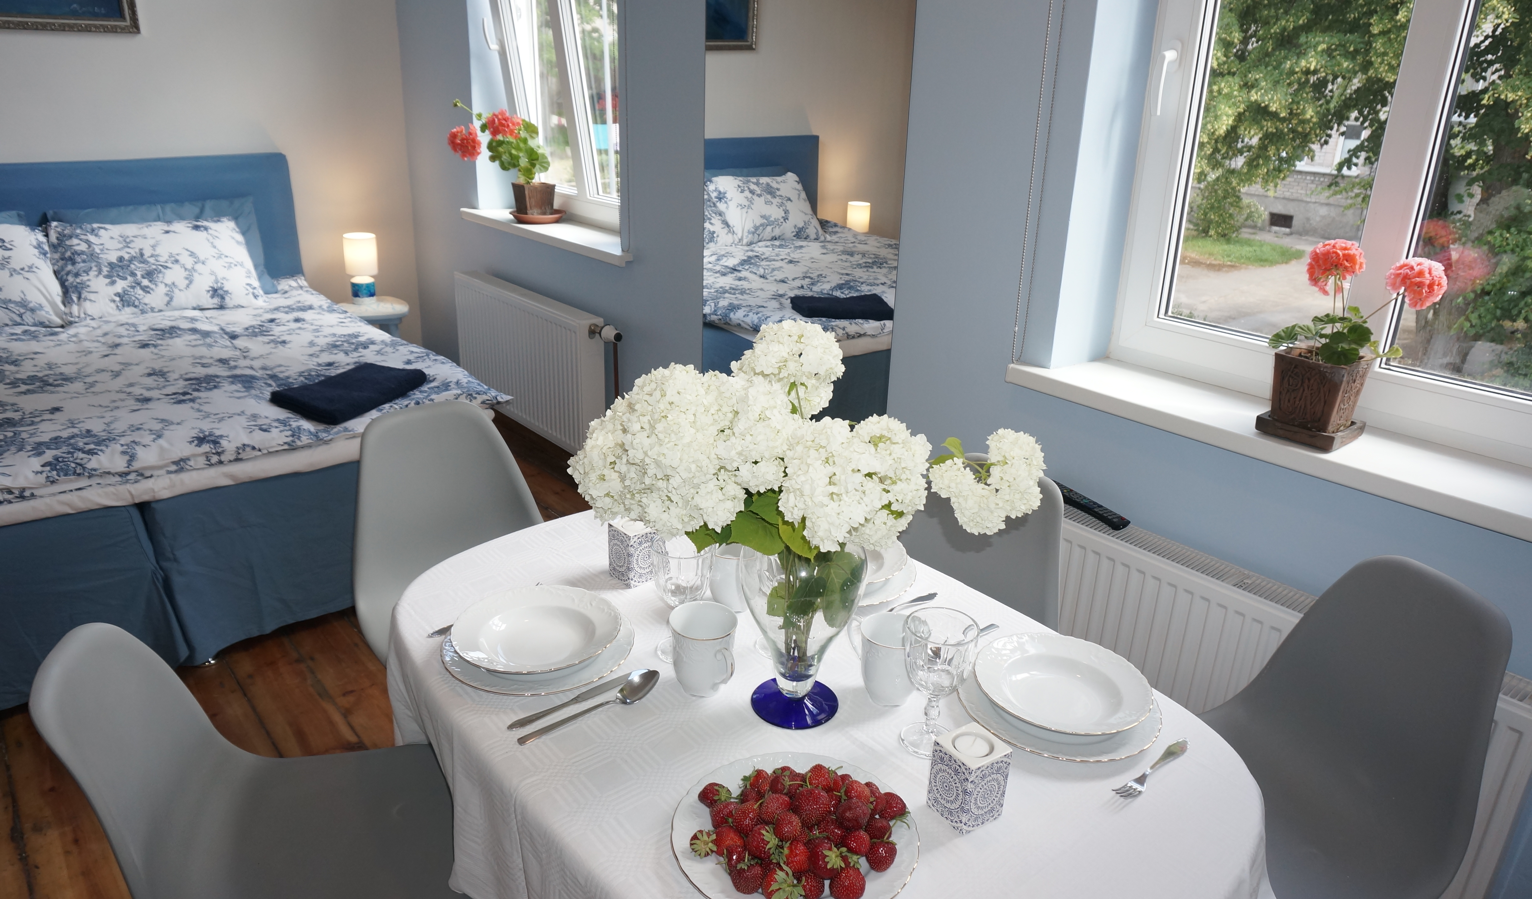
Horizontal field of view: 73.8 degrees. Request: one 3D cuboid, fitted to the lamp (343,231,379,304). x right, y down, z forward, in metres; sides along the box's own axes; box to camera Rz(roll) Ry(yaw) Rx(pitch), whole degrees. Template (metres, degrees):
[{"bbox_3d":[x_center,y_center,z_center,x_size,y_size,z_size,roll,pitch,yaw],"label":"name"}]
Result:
[{"bbox_3d":[-1.756,-0.781,4.436,0.142,0.291,0.142,-15,26,-36],"label":"lamp"}]

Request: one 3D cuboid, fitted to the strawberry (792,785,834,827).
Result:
[{"bbox_3d":[0.046,0.355,1.015,0.040,0.040,0.040,2,21,0],"label":"strawberry"}]

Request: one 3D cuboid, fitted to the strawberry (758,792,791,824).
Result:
[{"bbox_3d":[0.009,0.366,1.044,0.032,0.032,0.034,-22,75,-38],"label":"strawberry"}]

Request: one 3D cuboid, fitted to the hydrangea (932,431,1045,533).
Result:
[{"bbox_3d":[0.274,0.038,1.260,0.140,0.122,0.125,7,21,12],"label":"hydrangea"}]

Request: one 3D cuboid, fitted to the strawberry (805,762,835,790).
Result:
[{"bbox_3d":[0.059,0.349,1.088,0.031,0.029,0.030,4,21,4],"label":"strawberry"}]

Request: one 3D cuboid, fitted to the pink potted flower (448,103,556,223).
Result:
[{"bbox_3d":[-0.986,-1.101,3.907,0.420,0.436,0.320,-15,27,-38],"label":"pink potted flower"}]

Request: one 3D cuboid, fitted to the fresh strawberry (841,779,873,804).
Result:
[{"bbox_3d":[0.094,0.353,1.050,0.031,0.031,0.031,2,21,0],"label":"fresh strawberry"}]

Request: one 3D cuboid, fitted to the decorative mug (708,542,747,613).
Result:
[{"bbox_3d":[-0.053,0.184,1.518,0.088,0.098,0.112,-15,26,-36],"label":"decorative mug"}]

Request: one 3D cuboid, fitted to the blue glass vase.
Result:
[{"bbox_3d":[0.040,0.204,1.248,0.155,0.255,0.155,1,21,0],"label":"blue glass vase"}]

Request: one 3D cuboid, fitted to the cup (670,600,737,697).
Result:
[{"bbox_3d":[-0.074,0.264,1.298,0.089,0.097,0.110,-16,27,-39],"label":"cup"}]

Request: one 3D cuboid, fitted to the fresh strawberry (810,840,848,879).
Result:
[{"bbox_3d":[0.059,0.390,0.968,0.036,0.037,0.036,2,21,0],"label":"fresh strawberry"}]

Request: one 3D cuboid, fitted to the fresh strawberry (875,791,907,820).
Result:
[{"bbox_3d":[0.131,0.374,1.066,0.033,0.029,0.031,5,21,9],"label":"fresh strawberry"}]

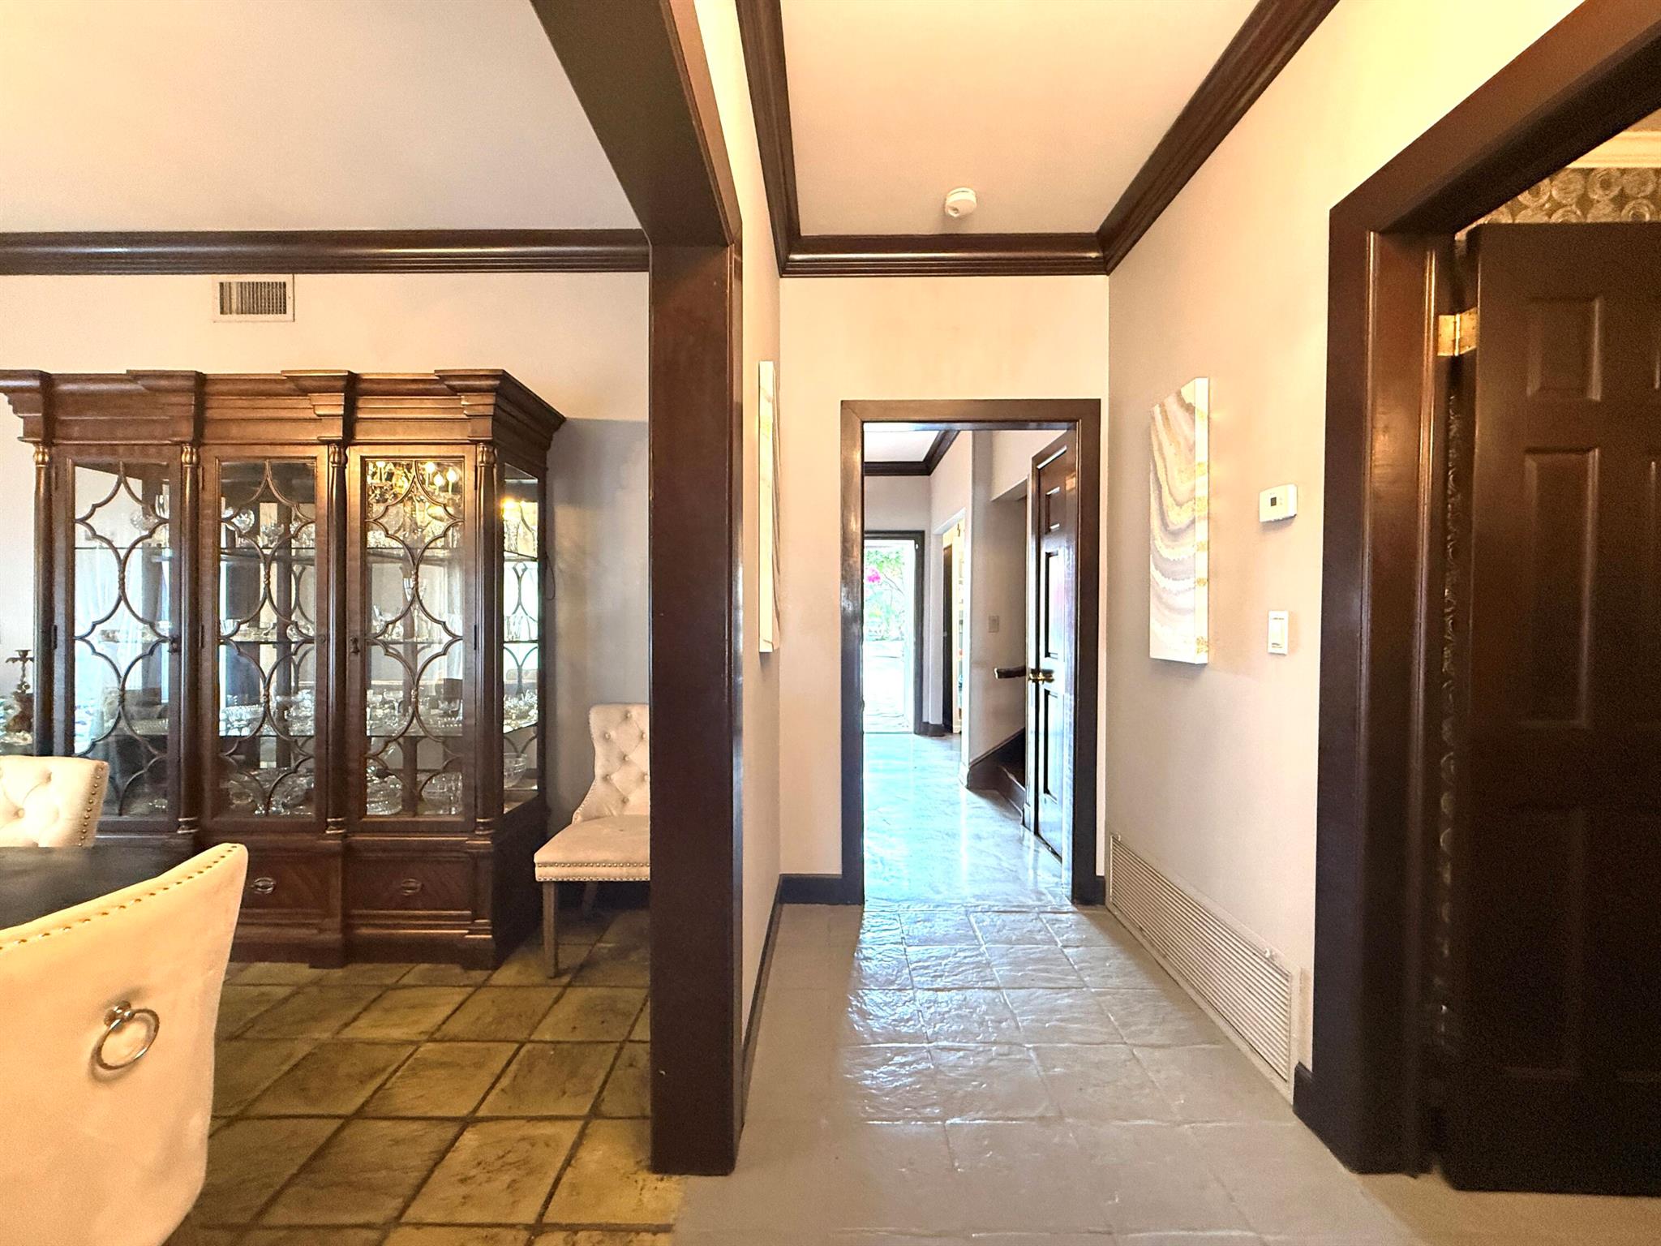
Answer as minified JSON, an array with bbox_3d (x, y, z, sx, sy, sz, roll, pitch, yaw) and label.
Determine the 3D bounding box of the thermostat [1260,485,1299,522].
[{"bbox_3d":[1.172,-0.313,1.758,0.026,0.080,0.114,0,1,0],"label":"thermostat"}]

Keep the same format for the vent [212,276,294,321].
[{"bbox_3d":[-2.404,-1.355,2.803,0.344,0.195,0.020,0,1,0],"label":"vent"}]

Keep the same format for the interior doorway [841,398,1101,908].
[{"bbox_3d":[0.596,0.126,2.930,1.107,2.165,0.150,0,1,0],"label":"interior doorway"}]

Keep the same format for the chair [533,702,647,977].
[{"bbox_3d":[-0.755,0.777,2.559,0.490,0.875,0.560,0,1,0],"label":"chair"}]

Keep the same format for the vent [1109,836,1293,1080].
[{"bbox_3d":[1.177,1.029,2.301,0.020,0.310,1.135,0,1,0],"label":"vent"}]

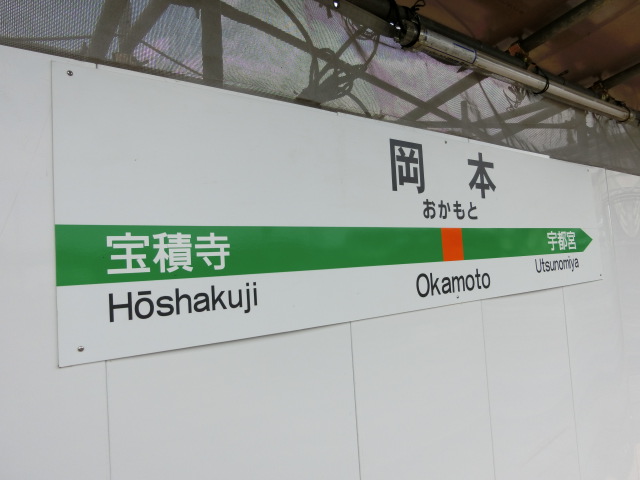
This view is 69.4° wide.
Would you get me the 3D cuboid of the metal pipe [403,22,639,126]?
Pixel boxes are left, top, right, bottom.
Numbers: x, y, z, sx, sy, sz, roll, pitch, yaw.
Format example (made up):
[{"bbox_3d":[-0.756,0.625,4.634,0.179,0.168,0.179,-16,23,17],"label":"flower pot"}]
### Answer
[{"bbox_3d":[0.864,-0.564,1.728,1.633,0.057,0.057,-1,-5,-38],"label":"metal pipe"}]

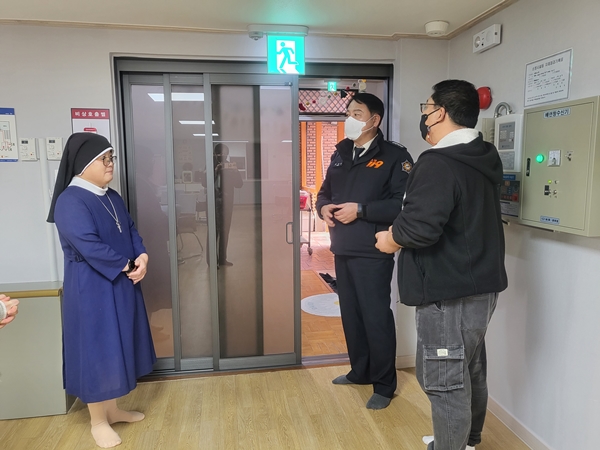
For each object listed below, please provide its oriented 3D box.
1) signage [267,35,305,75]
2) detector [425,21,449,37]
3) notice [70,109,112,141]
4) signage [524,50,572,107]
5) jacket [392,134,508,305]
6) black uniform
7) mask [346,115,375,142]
[{"bbox_3d":[-0.080,-1.035,2.746,0.230,0.235,0.025,-2,8,-9],"label":"signage"},{"bbox_3d":[0.827,-1.174,2.715,0.138,0.055,0.138,-2,8,-9],"label":"detector"},{"bbox_3d":[-1.243,-0.543,2.700,0.215,0.295,0.008,-2,8,-9],"label":"notice"},{"bbox_3d":[1.130,-0.663,2.073,0.008,0.210,0.300,-2,8,-9],"label":"signage"},{"bbox_3d":[0.694,-0.035,2.078,0.460,0.700,0.560,7,10,43],"label":"jacket"},{"bbox_3d":[0.384,0.238,2.699,0.570,1.600,0.420,6,10,42],"label":"black uniform"},{"bbox_3d":[0.321,-0.541,2.515,0.120,0.140,0.140,-5,9,-31],"label":"mask"}]

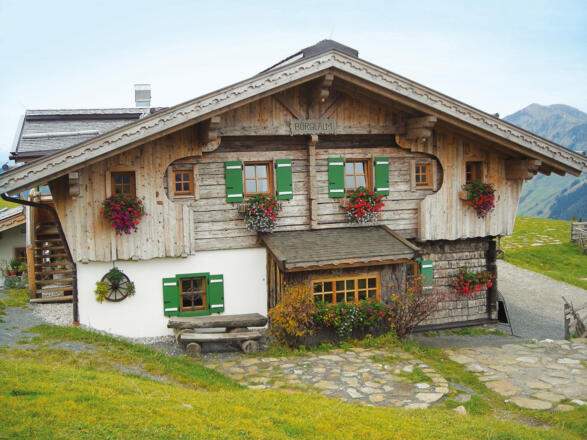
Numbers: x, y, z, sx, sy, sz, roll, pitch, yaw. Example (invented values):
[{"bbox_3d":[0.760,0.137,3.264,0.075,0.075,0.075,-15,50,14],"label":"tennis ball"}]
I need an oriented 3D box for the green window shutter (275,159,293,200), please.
[{"bbox_3d":[-0.209,-0.927,14.877,0.418,0.951,0.050,-3,5,-18],"label":"green window shutter"}]

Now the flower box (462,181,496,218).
[{"bbox_3d":[4.618,-0.510,16.040,0.880,0.900,0.360,-3,5,-18],"label":"flower box"}]

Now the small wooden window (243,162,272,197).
[{"bbox_3d":[-0.852,-0.984,15.930,0.730,0.900,0.130,-3,6,-18],"label":"small wooden window"}]

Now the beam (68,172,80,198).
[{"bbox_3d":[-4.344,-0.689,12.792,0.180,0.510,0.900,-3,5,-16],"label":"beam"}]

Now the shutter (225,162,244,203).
[{"bbox_3d":[-1.442,-0.920,15.666,0.440,1.000,0.060,-3,6,-18],"label":"shutter"}]

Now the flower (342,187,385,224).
[{"bbox_3d":[1.671,-0.339,15.323,0.950,0.848,0.360,-3,5,-18],"label":"flower"}]

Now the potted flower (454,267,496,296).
[{"bbox_3d":[4.644,1.571,16.463,1.050,0.736,0.360,-3,5,-18],"label":"potted flower"}]

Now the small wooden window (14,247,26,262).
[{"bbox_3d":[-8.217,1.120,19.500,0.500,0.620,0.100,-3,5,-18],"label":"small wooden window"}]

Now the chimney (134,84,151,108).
[{"bbox_3d":[-5.497,-4.505,23.500,0.540,0.900,0.540,-3,5,-18],"label":"chimney"}]

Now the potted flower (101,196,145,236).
[{"bbox_3d":[-3.839,-0.106,14.594,0.970,0.880,0.480,-3,6,-18],"label":"potted flower"}]

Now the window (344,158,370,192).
[{"bbox_3d":[1.559,-1.080,15.518,0.721,0.786,0.120,-3,5,-18],"label":"window"}]

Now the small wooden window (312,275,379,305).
[{"bbox_3d":[1.169,1.571,14.283,1.641,0.612,0.100,-3,5,-18],"label":"small wooden window"}]

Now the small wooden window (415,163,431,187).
[{"bbox_3d":[3.224,-1.113,16.006,0.439,0.591,0.120,-3,5,-16],"label":"small wooden window"}]

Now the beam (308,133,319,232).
[{"bbox_3d":[0.462,-0.891,15.070,0.140,2.200,0.200,-3,5,-16],"label":"beam"}]

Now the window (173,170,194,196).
[{"bbox_3d":[-2.611,-0.862,15.337,0.490,0.620,0.120,-3,6,-18],"label":"window"}]

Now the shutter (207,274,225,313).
[{"bbox_3d":[-1.754,1.677,14.665,0.340,0.850,0.040,-3,5,-16],"label":"shutter"}]

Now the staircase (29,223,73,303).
[{"bbox_3d":[-6.244,0.990,16.982,1.150,1.850,2.700,-3,5,-18],"label":"staircase"}]

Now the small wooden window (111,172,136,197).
[{"bbox_3d":[-3.895,-0.813,14.810,0.550,0.620,0.120,-3,6,-18],"label":"small wooden window"}]

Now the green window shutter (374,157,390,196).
[{"bbox_3d":[2.164,-1.047,15.651,0.396,0.950,0.050,-3,5,-18],"label":"green window shutter"}]

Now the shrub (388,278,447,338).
[{"bbox_3d":[2.868,2.039,14.926,1.120,1.250,1.100,-2,5,0],"label":"shrub"}]

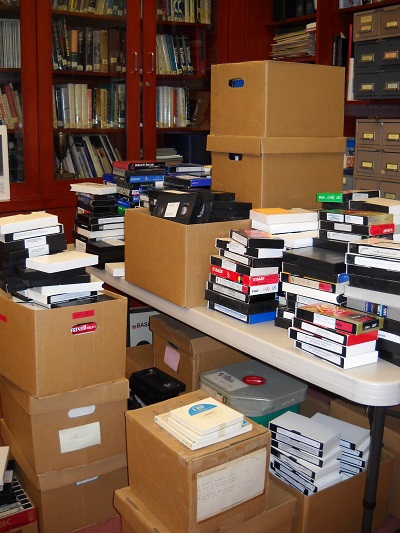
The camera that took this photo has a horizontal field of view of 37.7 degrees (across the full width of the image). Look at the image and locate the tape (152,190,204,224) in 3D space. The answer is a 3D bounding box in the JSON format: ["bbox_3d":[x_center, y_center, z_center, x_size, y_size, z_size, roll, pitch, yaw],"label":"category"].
[{"bbox_3d":[-0.081,-0.196,1.964,0.187,0.103,0.025,13,-2,42],"label":"tape"}]

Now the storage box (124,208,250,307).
[{"bbox_3d":[-0.025,-0.053,2.051,0.317,0.260,0.396,-8,16,-35],"label":"storage box"}]

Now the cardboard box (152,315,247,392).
[{"bbox_3d":[0.058,0.348,2.400,0.415,0.268,0.329,-7,15,-32],"label":"cardboard box"}]

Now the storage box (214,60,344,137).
[{"bbox_3d":[0.300,-0.635,2.263,0.407,0.259,0.312,-9,16,-36],"label":"storage box"}]

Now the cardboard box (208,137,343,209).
[{"bbox_3d":[0.292,-0.366,2.273,0.413,0.265,0.330,-7,15,-32],"label":"cardboard box"}]

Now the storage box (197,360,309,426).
[{"bbox_3d":[0.197,0.589,2.200,0.271,0.330,0.294,-9,16,-36],"label":"storage box"}]

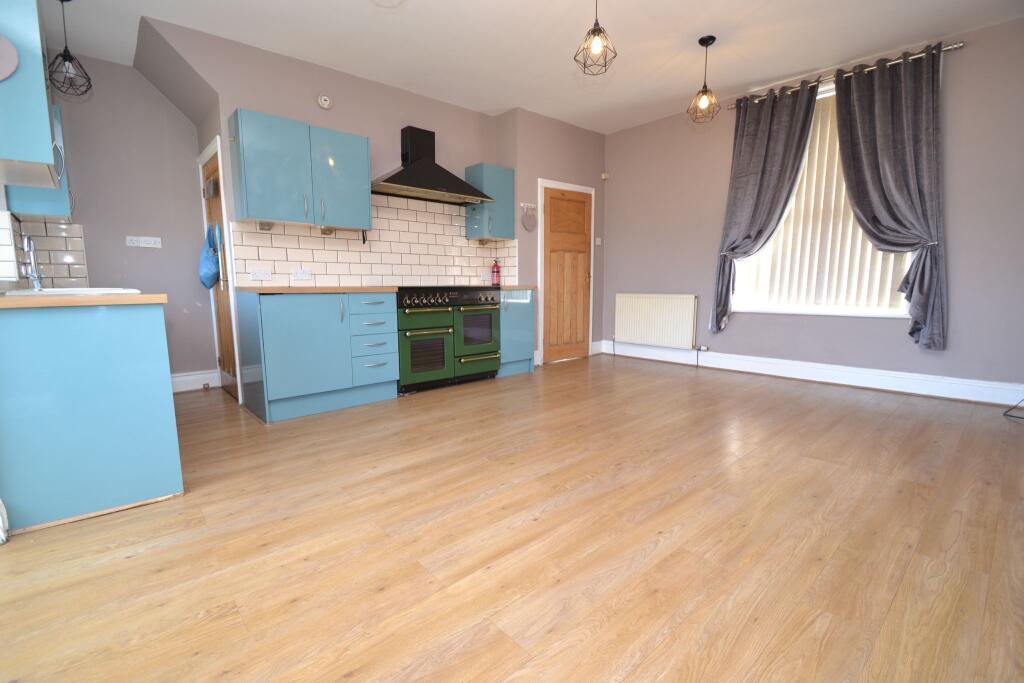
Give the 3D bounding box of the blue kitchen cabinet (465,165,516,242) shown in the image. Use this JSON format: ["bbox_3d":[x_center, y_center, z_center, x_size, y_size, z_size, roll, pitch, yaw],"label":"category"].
[{"bbox_3d":[-0.226,-1.431,4.516,0.420,0.737,0.302,-7,10,-42],"label":"blue kitchen cabinet"}]

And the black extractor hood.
[{"bbox_3d":[-0.751,-1.652,3.952,1.190,0.618,0.470,-7,10,-42],"label":"black extractor hood"}]

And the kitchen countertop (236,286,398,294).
[{"bbox_3d":[-1.492,-0.400,3.309,1.005,0.040,0.630,-7,10,-42],"label":"kitchen countertop"}]

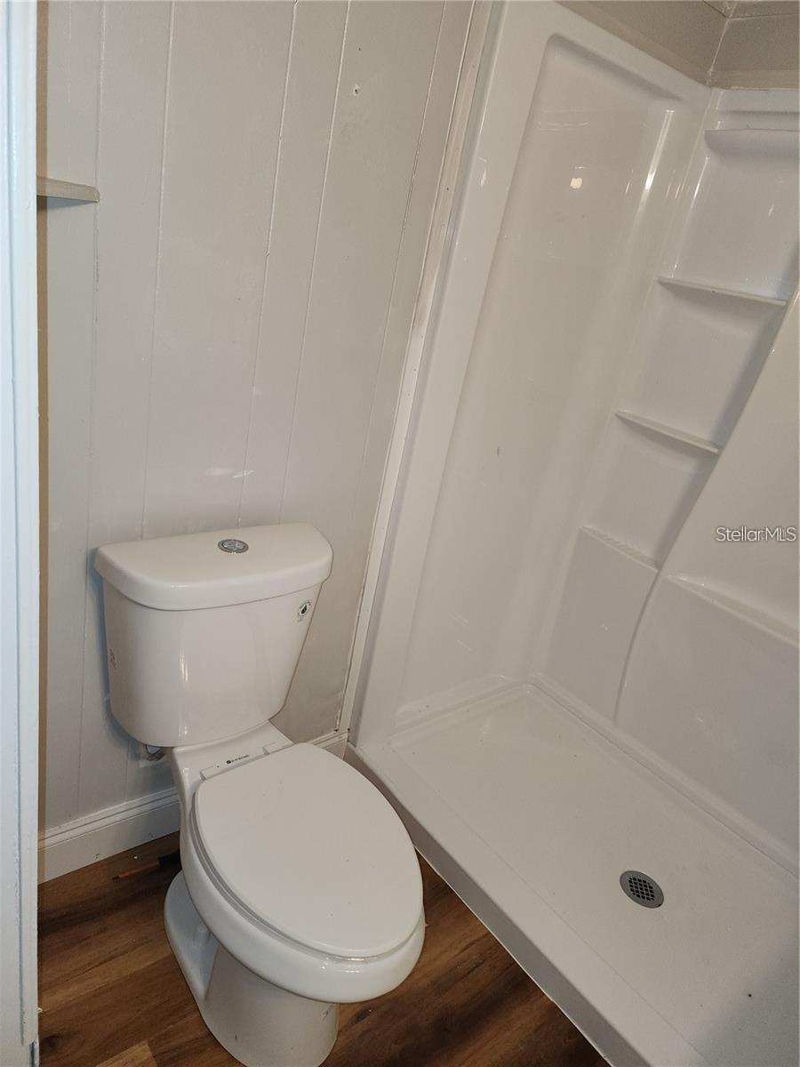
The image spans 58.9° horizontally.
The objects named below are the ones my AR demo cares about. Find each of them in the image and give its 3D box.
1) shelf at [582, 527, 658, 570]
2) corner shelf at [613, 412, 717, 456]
[{"bbox_3d":[0.676,0.054,2.167,0.061,0.024,0.285,-8,29,-39],"label":"shelf"},{"bbox_3d":[0.750,-0.277,1.982,0.104,0.027,0.329,-8,29,-39],"label":"corner shelf"}]

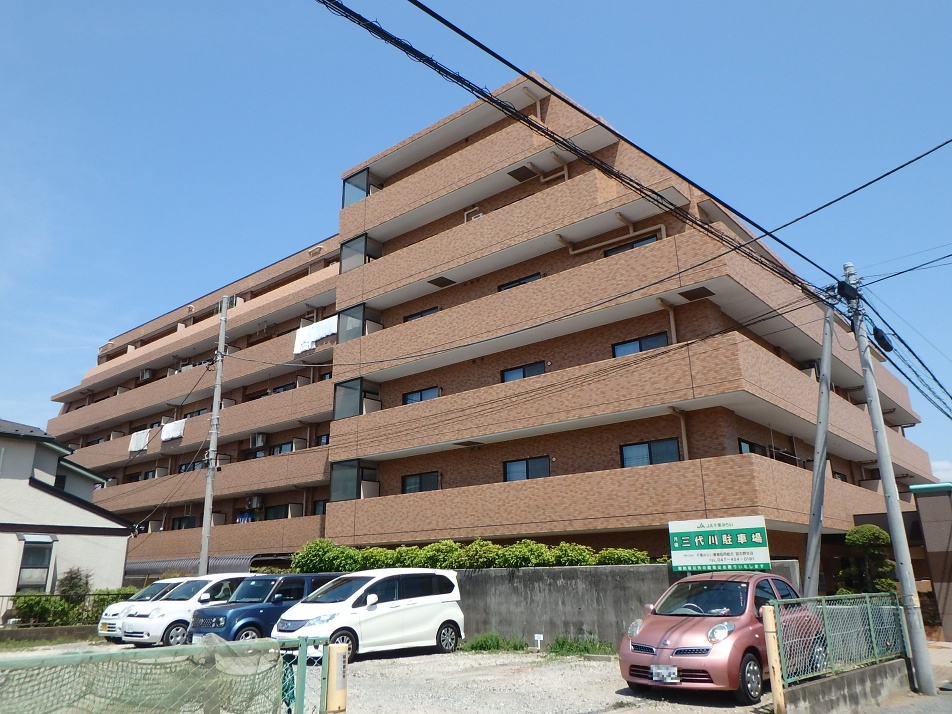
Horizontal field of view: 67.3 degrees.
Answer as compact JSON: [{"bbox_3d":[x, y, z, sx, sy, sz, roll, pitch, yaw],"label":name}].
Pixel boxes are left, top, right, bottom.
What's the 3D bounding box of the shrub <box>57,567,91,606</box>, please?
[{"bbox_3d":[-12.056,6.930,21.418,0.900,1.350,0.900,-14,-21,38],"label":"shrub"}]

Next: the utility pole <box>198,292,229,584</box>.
[{"bbox_3d":[-9.157,3.266,24.966,0.310,11.600,0.310,-14,-21,38],"label":"utility pole"}]

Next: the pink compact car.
[{"bbox_3d":[3.565,3.877,10.248,1.665,1.525,3.720,-16,-22,40],"label":"pink compact car"}]

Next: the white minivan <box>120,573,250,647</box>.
[{"bbox_3d":[-6.764,6.401,18.177,1.695,1.670,4.100,-14,-22,37],"label":"white minivan"}]

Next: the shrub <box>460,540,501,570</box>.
[{"bbox_3d":[0.110,4.843,16.993,1.050,0.980,0.920,-15,-22,38],"label":"shrub"}]

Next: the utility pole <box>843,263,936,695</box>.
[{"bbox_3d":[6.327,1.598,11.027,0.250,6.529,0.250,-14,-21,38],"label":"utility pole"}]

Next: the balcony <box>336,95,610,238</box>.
[{"bbox_3d":[-0.712,-6.150,25.344,11.200,1.600,1.200,-14,-21,38],"label":"balcony"}]

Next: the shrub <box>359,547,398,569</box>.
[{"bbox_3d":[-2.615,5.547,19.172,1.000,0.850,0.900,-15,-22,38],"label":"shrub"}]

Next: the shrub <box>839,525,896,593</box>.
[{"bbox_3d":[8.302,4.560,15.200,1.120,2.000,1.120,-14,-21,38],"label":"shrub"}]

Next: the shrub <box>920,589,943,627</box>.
[{"bbox_3d":[10.537,5.849,16.631,0.700,0.800,0.700,-14,-21,38],"label":"shrub"}]

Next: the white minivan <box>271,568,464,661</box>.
[{"bbox_3d":[-2.195,5.349,15.015,1.695,1.715,4.215,-16,-23,41],"label":"white minivan"}]

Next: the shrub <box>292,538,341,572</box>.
[{"bbox_3d":[-4.695,5.921,20.881,1.400,1.150,1.150,-15,-22,38],"label":"shrub"}]

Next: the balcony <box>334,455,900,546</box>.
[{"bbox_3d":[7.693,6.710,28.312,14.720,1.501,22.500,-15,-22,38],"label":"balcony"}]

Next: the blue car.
[{"bbox_3d":[-4.451,5.770,16.225,1.670,1.640,3.730,-17,-23,42],"label":"blue car"}]

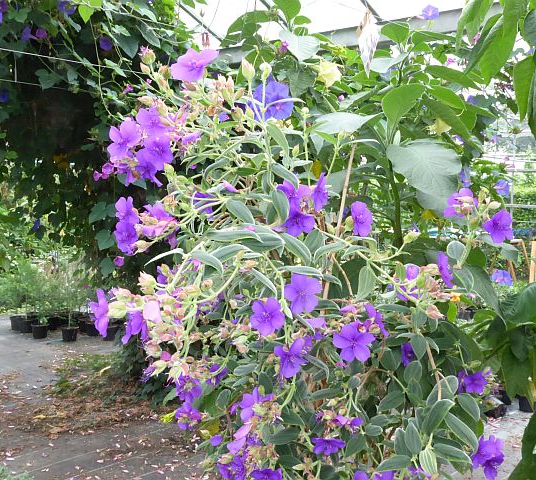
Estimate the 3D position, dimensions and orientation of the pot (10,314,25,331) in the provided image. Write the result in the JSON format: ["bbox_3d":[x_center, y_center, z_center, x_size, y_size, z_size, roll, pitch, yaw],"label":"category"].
[{"bbox_3d":[-2.655,0.885,6.900,0.185,0.160,0.185,0,5,0],"label":"pot"}]

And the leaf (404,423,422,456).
[{"bbox_3d":[0.270,0.368,1.200,0.033,0.060,0.015,1,-17,6],"label":"leaf"}]

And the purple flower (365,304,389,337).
[{"bbox_3d":[0.223,0.166,1.330,0.033,0.075,0.066,-29,0,9],"label":"purple flower"}]

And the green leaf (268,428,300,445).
[{"bbox_3d":[0.036,0.404,1.330,0.068,0.035,0.040,0,3,0],"label":"green leaf"}]

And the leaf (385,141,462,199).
[{"bbox_3d":[0.446,-0.199,1.850,0.212,0.169,0.090,0,3,0],"label":"leaf"}]

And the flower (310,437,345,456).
[{"bbox_3d":[0.121,0.421,1.320,0.070,0.062,0.033,0,34,3],"label":"flower"}]

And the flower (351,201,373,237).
[{"bbox_3d":[0.202,-0.046,1.400,0.066,0.077,0.033,-4,5,-38],"label":"flower"}]

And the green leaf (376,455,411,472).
[{"bbox_3d":[0.258,0.459,1.330,0.072,0.037,0.040,0,3,0],"label":"green leaf"}]

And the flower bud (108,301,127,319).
[{"bbox_3d":[-0.256,0.118,1.100,0.028,0.031,0.028,0,5,-6],"label":"flower bud"}]

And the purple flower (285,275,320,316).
[{"bbox_3d":[0.076,0.118,1.400,0.080,0.089,0.035,0,3,3],"label":"purple flower"}]

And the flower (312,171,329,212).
[{"bbox_3d":[0.109,-0.101,1.360,0.033,0.078,0.068,7,7,30],"label":"flower"}]

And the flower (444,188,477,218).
[{"bbox_3d":[0.432,-0.082,1.450,0.074,0.067,0.045,-2,3,-30],"label":"flower"}]

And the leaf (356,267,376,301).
[{"bbox_3d":[0.198,0.087,1.300,0.040,0.068,0.018,1,-12,6],"label":"leaf"}]

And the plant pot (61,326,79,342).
[{"bbox_3d":[-2.267,1.081,7.400,0.197,0.172,0.197,0,3,0],"label":"plant pot"}]

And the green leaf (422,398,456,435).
[{"bbox_3d":[0.356,0.368,1.350,0.067,0.075,0.040,1,3,11],"label":"green leaf"}]

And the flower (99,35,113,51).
[{"bbox_3d":[-0.879,-1.067,3.500,0.070,0.070,0.050,-1,18,-12],"label":"flower"}]

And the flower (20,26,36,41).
[{"bbox_3d":[-1.295,-1.115,3.500,0.065,0.078,0.072,13,0,-19],"label":"flower"}]

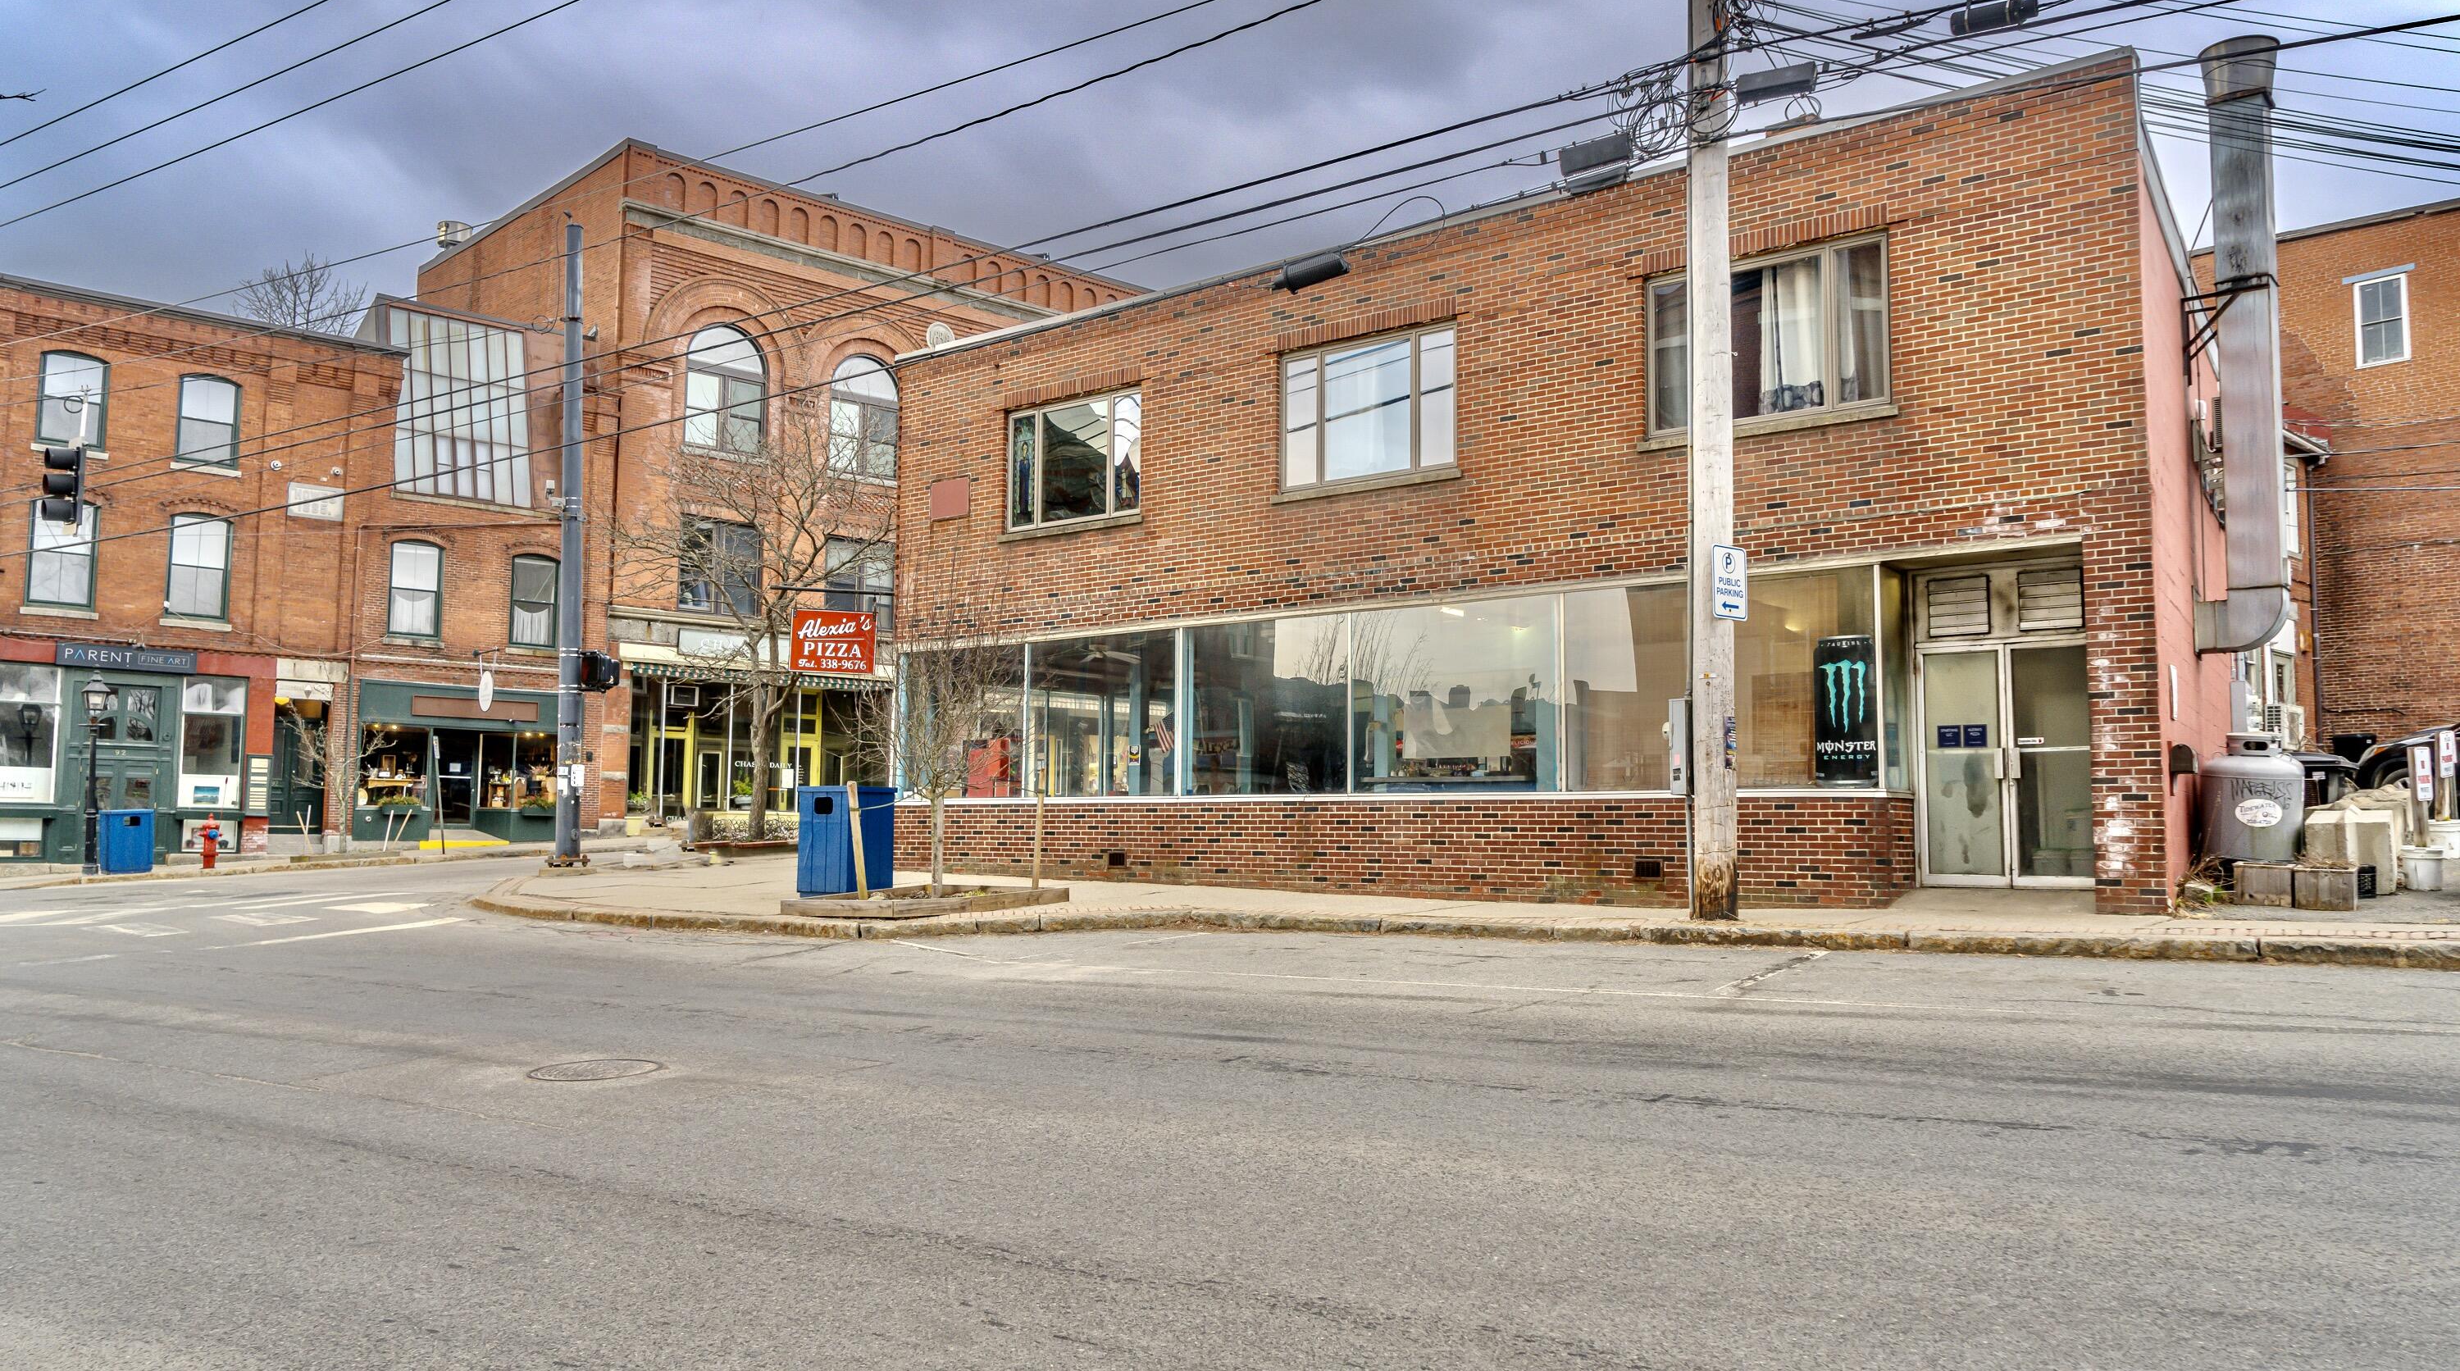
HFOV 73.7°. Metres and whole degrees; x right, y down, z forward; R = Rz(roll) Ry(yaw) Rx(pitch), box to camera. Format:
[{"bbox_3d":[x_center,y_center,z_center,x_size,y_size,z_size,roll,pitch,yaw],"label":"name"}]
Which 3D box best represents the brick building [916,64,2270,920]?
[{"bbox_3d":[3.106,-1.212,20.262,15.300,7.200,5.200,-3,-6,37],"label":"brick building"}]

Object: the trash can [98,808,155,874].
[{"bbox_3d":[-19.201,2.729,28.569,0.680,1.100,0.700,-4,-6,43],"label":"trash can"}]

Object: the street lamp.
[{"bbox_3d":[-19.838,1.504,28.667,0.460,3.559,0.460,4,-6,-40],"label":"street lamp"}]

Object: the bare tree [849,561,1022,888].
[{"bbox_3d":[-2.871,0.447,16.015,1.650,3.214,1.600,1,-5,-10],"label":"bare tree"}]

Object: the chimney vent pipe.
[{"bbox_3d":[9.589,-3.211,15.660,0.720,5.936,0.600,-3,-6,37],"label":"chimney vent pipe"}]

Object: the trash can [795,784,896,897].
[{"bbox_3d":[-3.957,1.607,16.925,0.720,1.116,0.700,-3,-5,31],"label":"trash can"}]

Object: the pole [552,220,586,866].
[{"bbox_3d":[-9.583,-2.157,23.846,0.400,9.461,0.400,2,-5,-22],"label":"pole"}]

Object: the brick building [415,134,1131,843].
[{"bbox_3d":[-13.427,-4.052,50.714,17.500,16.967,14.300,5,-6,-44],"label":"brick building"}]

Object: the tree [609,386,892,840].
[{"bbox_3d":[-8.208,-1.283,28.190,4.400,7.885,4.200,1,-5,-16],"label":"tree"}]

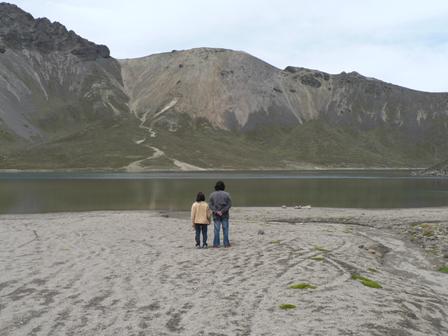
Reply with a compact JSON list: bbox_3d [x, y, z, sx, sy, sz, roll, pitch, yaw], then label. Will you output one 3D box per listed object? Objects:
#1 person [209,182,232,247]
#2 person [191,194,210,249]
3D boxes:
[{"bbox_3d":[-0.080,1.216,12.200,0.600,1.755,0.390,0,0,0],"label":"person"},{"bbox_3d":[-0.595,1.377,12.200,0.520,1.480,0.330,0,0,0],"label":"person"}]

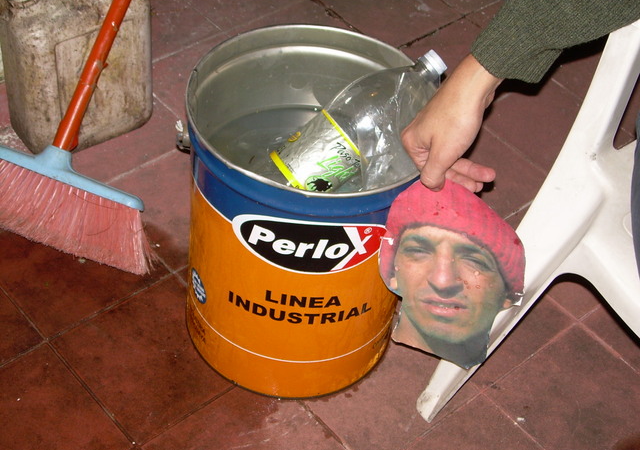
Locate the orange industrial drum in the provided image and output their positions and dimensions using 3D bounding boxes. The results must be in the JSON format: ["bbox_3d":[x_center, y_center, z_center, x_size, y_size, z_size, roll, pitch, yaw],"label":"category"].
[{"bbox_3d":[-0.020,-0.008,1.398,0.300,0.364,0.300,5,45,-4],"label":"orange industrial drum"}]

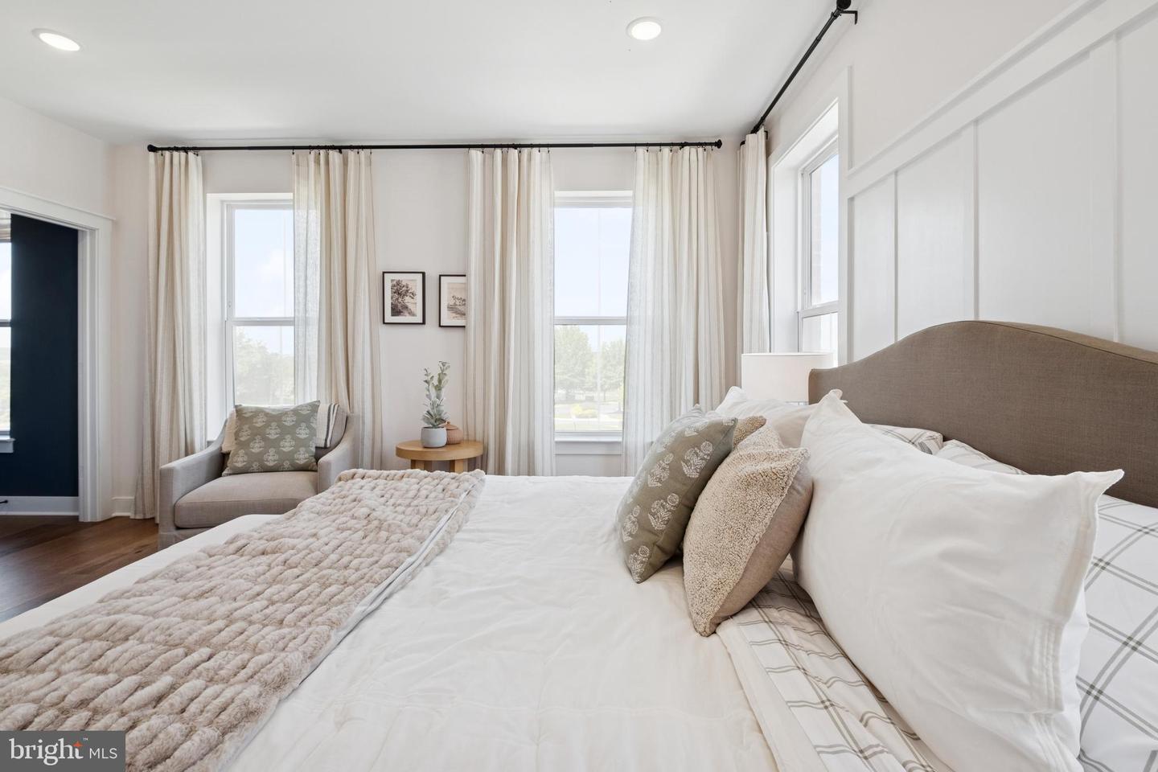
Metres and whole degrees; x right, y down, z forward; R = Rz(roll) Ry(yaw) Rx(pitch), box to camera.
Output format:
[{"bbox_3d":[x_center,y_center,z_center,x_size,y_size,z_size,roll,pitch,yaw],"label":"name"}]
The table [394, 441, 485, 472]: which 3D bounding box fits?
[{"bbox_3d":[-0.878,0.670,3.040,0.550,0.600,0.550,0,1,1],"label":"table"}]

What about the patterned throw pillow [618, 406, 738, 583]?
[{"bbox_3d":[0.275,0.257,1.375,0.190,0.470,0.460,32,0,0],"label":"patterned throw pillow"}]

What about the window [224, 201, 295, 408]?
[{"bbox_3d":[-2.287,-0.507,3.656,0.840,1.830,0.120,0,1,1],"label":"window"}]

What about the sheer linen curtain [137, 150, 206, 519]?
[{"bbox_3d":[-2.909,-0.360,3.428,0.490,2.620,0.140,0,1,1],"label":"sheer linen curtain"}]

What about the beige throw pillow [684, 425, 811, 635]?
[{"bbox_3d":[0.386,0.300,1.163,0.190,0.440,0.460,30,-1,7],"label":"beige throw pillow"}]

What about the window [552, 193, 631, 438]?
[{"bbox_3d":[0.118,-0.514,3.608,0.840,1.830,0.120,0,1,1],"label":"window"}]

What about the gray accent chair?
[{"bbox_3d":[-1.749,0.574,2.857,0.800,0.840,0.760,0,1,-13],"label":"gray accent chair"}]

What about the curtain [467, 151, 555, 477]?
[{"bbox_3d":[-0.498,-0.352,3.380,0.660,2.620,0.140,0,1,1],"label":"curtain"}]

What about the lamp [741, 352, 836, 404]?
[{"bbox_3d":[0.981,0.132,2.270,0.410,0.570,0.410,0,1,1],"label":"lamp"}]

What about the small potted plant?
[{"bbox_3d":[-0.906,0.114,3.040,0.190,0.540,0.180,0,1,1],"label":"small potted plant"}]

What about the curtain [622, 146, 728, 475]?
[{"bbox_3d":[0.664,-0.356,3.357,0.720,2.620,0.140,0,1,1],"label":"curtain"}]

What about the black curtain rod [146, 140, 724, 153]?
[{"bbox_3d":[-1.011,-1.682,3.391,4.080,0.060,0.090,0,1,1],"label":"black curtain rod"}]

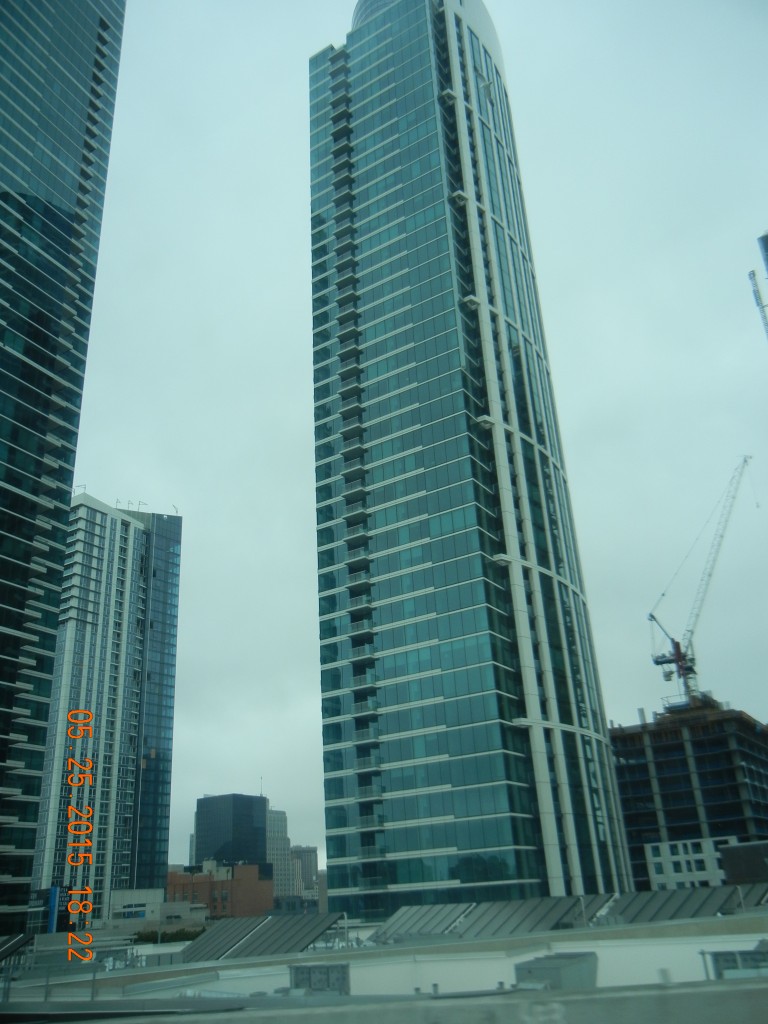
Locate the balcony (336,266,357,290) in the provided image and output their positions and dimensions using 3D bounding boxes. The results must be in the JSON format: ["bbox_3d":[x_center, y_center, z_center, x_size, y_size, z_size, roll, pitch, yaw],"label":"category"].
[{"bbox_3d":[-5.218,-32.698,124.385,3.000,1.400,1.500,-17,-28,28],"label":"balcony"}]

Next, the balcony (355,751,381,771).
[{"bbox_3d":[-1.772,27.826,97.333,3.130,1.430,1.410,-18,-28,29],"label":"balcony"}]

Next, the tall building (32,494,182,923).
[{"bbox_3d":[-79.259,54.582,240.674,26.000,118.000,37.000,-17,-28,28],"label":"tall building"}]

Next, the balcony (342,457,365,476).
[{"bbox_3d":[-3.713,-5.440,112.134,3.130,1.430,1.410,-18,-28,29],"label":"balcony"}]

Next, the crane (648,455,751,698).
[{"bbox_3d":[69.175,13.630,191.745,28.400,51.000,4.000,-14,-27,23],"label":"crane"}]

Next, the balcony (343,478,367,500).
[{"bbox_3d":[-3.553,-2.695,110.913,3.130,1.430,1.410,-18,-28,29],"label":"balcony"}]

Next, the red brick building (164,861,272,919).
[{"bbox_3d":[-49.698,118.496,267.595,28.000,21.000,20.000,-17,-28,28],"label":"red brick building"}]

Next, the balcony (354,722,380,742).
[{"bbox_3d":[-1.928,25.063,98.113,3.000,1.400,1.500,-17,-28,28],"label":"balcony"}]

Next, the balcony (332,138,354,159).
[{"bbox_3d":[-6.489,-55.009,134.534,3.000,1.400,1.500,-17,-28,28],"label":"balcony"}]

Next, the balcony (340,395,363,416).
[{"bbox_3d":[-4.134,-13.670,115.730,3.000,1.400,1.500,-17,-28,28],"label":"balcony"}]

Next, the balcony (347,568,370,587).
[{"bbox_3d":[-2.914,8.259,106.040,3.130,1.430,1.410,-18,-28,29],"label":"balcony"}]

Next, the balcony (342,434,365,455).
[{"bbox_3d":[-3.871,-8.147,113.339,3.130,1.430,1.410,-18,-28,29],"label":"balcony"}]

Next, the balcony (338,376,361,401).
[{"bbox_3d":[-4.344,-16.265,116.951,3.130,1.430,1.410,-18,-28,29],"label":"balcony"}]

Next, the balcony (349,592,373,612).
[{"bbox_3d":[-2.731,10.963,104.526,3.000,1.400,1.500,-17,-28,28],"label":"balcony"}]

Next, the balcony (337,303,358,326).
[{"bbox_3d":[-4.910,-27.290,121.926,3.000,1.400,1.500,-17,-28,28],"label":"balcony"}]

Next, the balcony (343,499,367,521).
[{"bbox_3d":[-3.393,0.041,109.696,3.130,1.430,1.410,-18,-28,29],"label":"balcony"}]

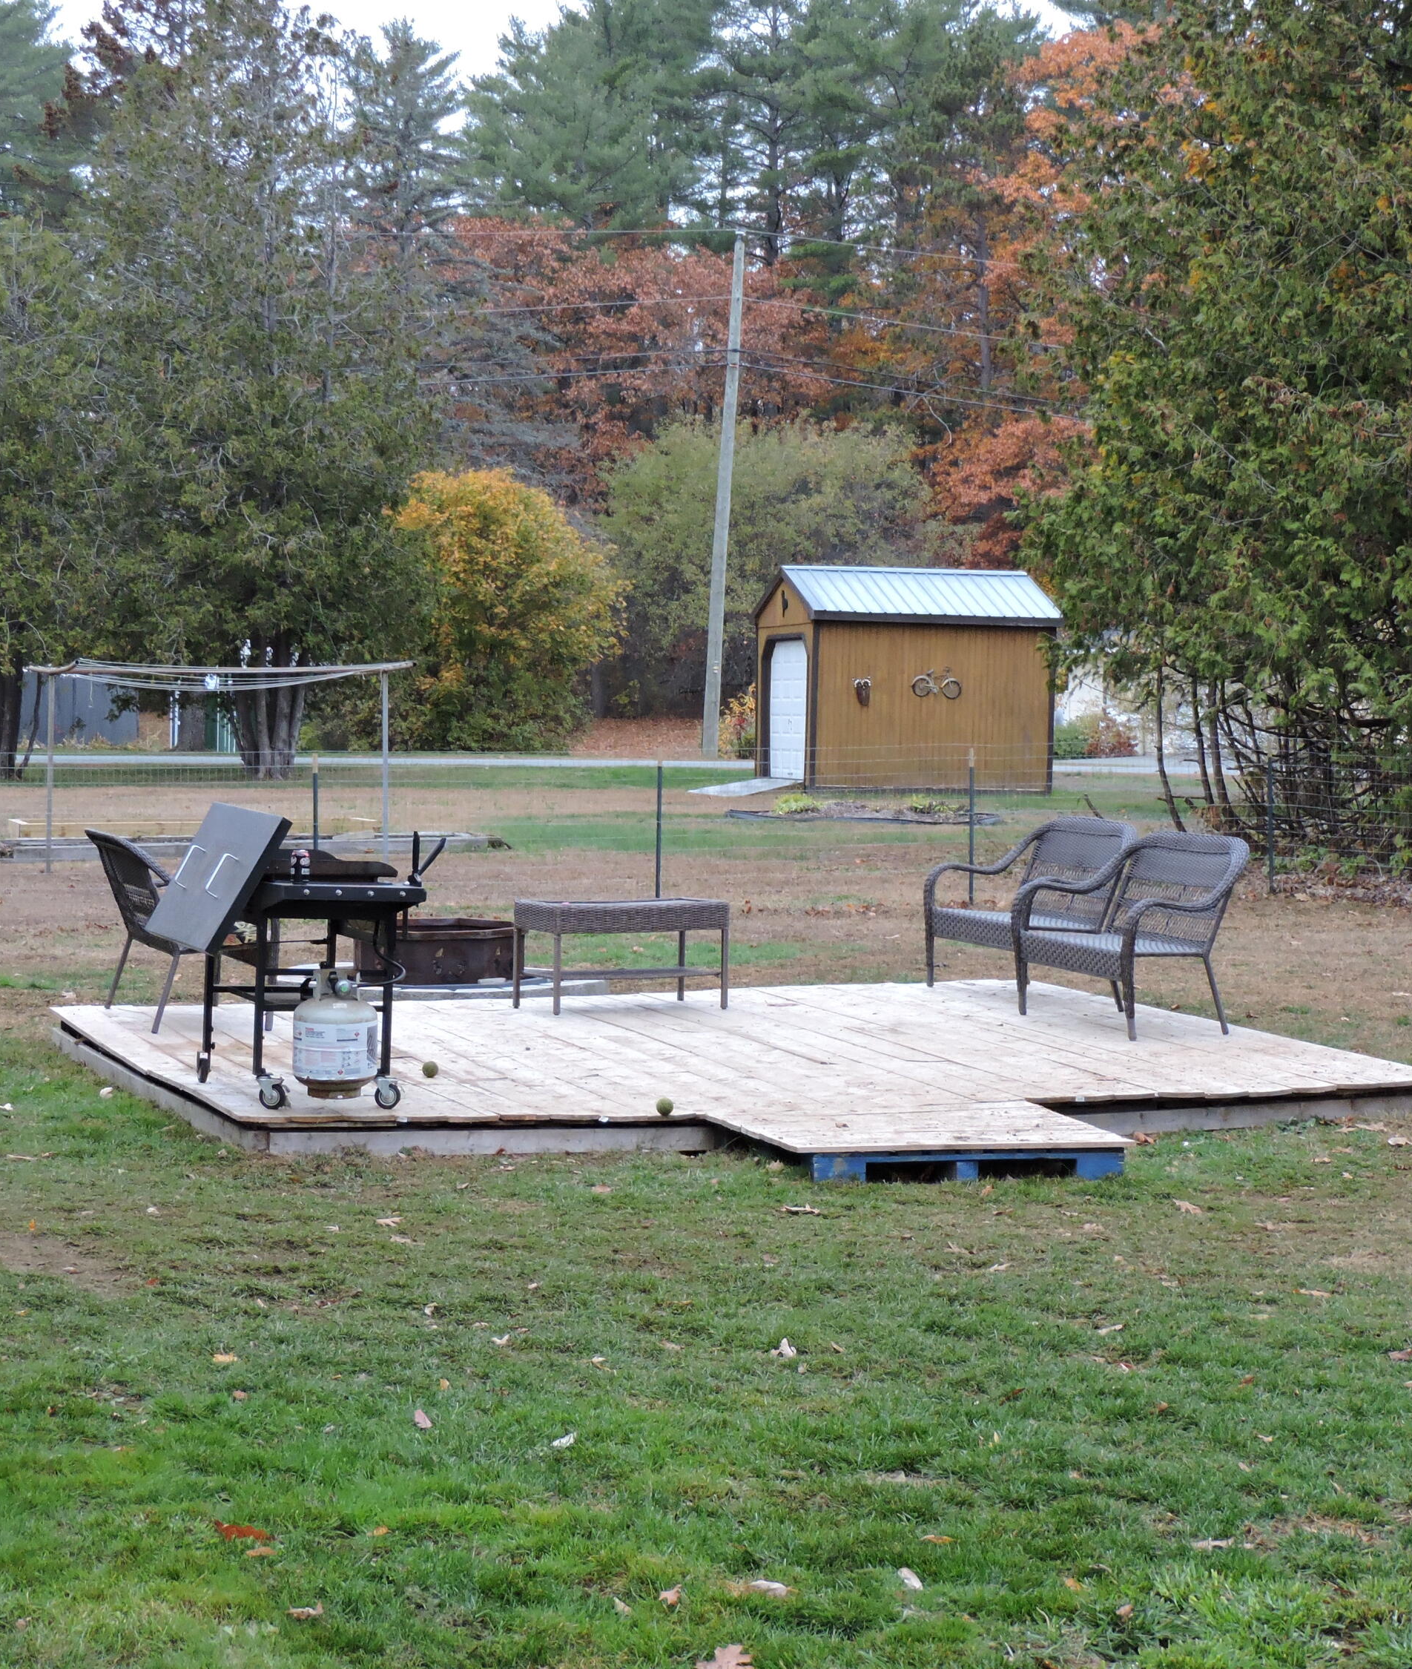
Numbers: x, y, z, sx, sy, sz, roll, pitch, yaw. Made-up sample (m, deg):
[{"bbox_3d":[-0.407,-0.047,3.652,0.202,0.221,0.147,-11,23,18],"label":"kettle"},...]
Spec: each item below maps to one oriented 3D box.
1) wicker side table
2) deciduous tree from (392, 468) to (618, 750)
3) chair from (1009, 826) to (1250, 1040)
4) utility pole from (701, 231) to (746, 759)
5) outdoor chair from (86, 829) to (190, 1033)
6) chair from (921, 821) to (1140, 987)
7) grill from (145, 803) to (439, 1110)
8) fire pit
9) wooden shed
[{"bbox_3d":[-0.398,0.563,16.393,0.890,0.480,0.450,-1,3,-29],"label":"wicker side table"},{"bbox_3d":[-4.132,-4.722,73.850,4.950,5.850,4.800,1,3,0],"label":"deciduous tree"},{"bbox_3d":[1.897,0.428,15.853,0.640,0.860,1.170,0,3,-20],"label":"chair"},{"bbox_3d":[0.359,-6.503,67.750,0.290,10.128,0.290,3,3,0],"label":"utility pole"},{"bbox_3d":[-2.317,0.389,15.625,0.640,0.860,1.170,0,3,-20],"label":"outdoor chair"},{"bbox_3d":[1.544,0.356,17.180,0.640,0.860,1.170,0,3,-20],"label":"chair"},{"bbox_3d":[-1.544,0.441,13.032,0.830,1.040,1.150,0,3,-22],"label":"grill"},{"bbox_3d":[-1.418,0.608,18.797,0.910,0.280,0.910,0,3,-20],"label":"fire pit"},{"bbox_3d":[2.914,-2.284,51.688,3.870,3.200,2.700,0,3,-17],"label":"wooden shed"}]

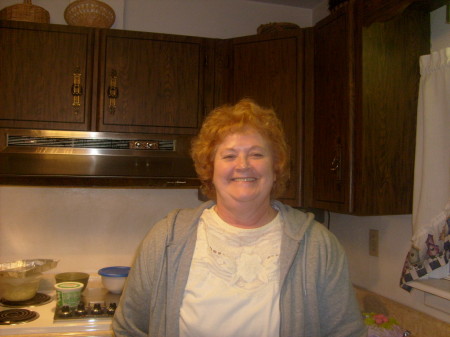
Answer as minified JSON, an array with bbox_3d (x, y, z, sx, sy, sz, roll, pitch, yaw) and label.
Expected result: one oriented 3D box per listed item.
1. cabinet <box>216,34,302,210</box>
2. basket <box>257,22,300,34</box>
[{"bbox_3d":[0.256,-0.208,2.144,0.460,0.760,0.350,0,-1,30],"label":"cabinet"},{"bbox_3d":[0.248,-0.632,2.110,0.210,0.085,0.180,0,-1,30],"label":"basket"}]

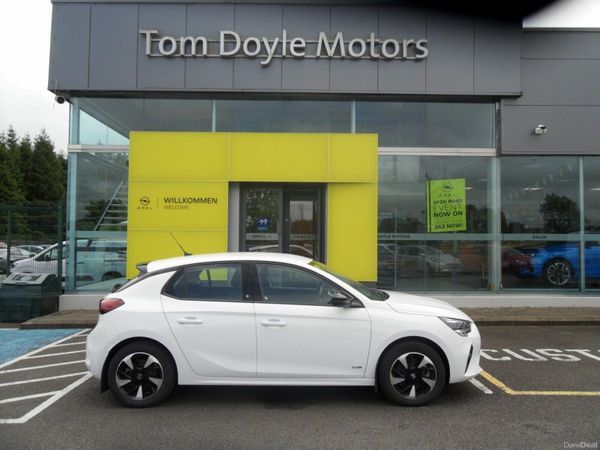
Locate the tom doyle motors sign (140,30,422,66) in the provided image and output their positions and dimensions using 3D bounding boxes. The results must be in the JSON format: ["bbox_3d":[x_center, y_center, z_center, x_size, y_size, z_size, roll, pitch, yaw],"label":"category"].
[{"bbox_3d":[-0.324,-3.606,9.880,5.860,0.710,0.130,0,-2,-1],"label":"tom doyle motors sign"}]

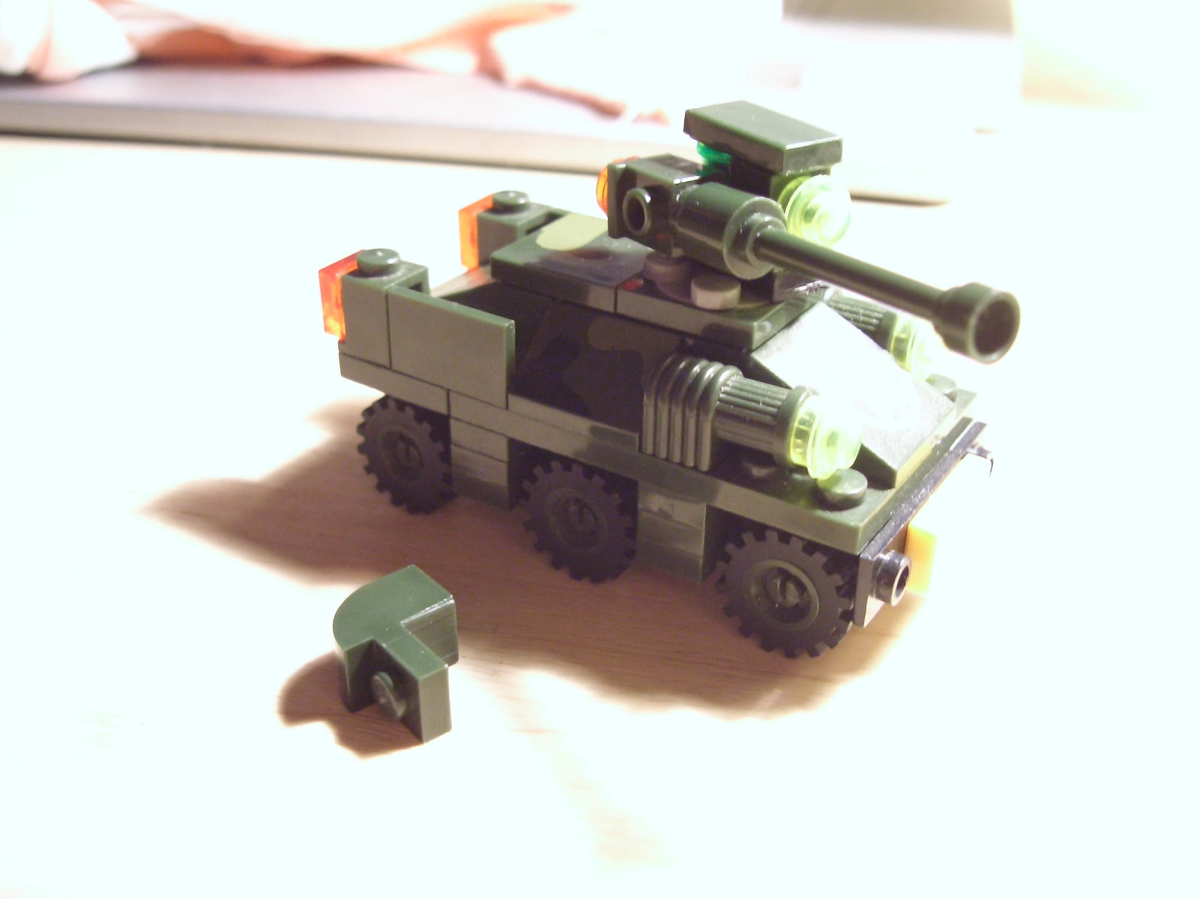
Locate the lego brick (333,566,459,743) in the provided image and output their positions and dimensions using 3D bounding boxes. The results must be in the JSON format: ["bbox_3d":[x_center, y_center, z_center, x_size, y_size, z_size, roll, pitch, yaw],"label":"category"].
[{"bbox_3d":[-0.019,0.020,0.131,0.013,0.008,0.016,-21,37,-34],"label":"lego brick"}]

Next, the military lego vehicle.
[{"bbox_3d":[0.008,-0.010,0.144,0.076,0.049,0.037,19,34,28],"label":"military lego vehicle"}]

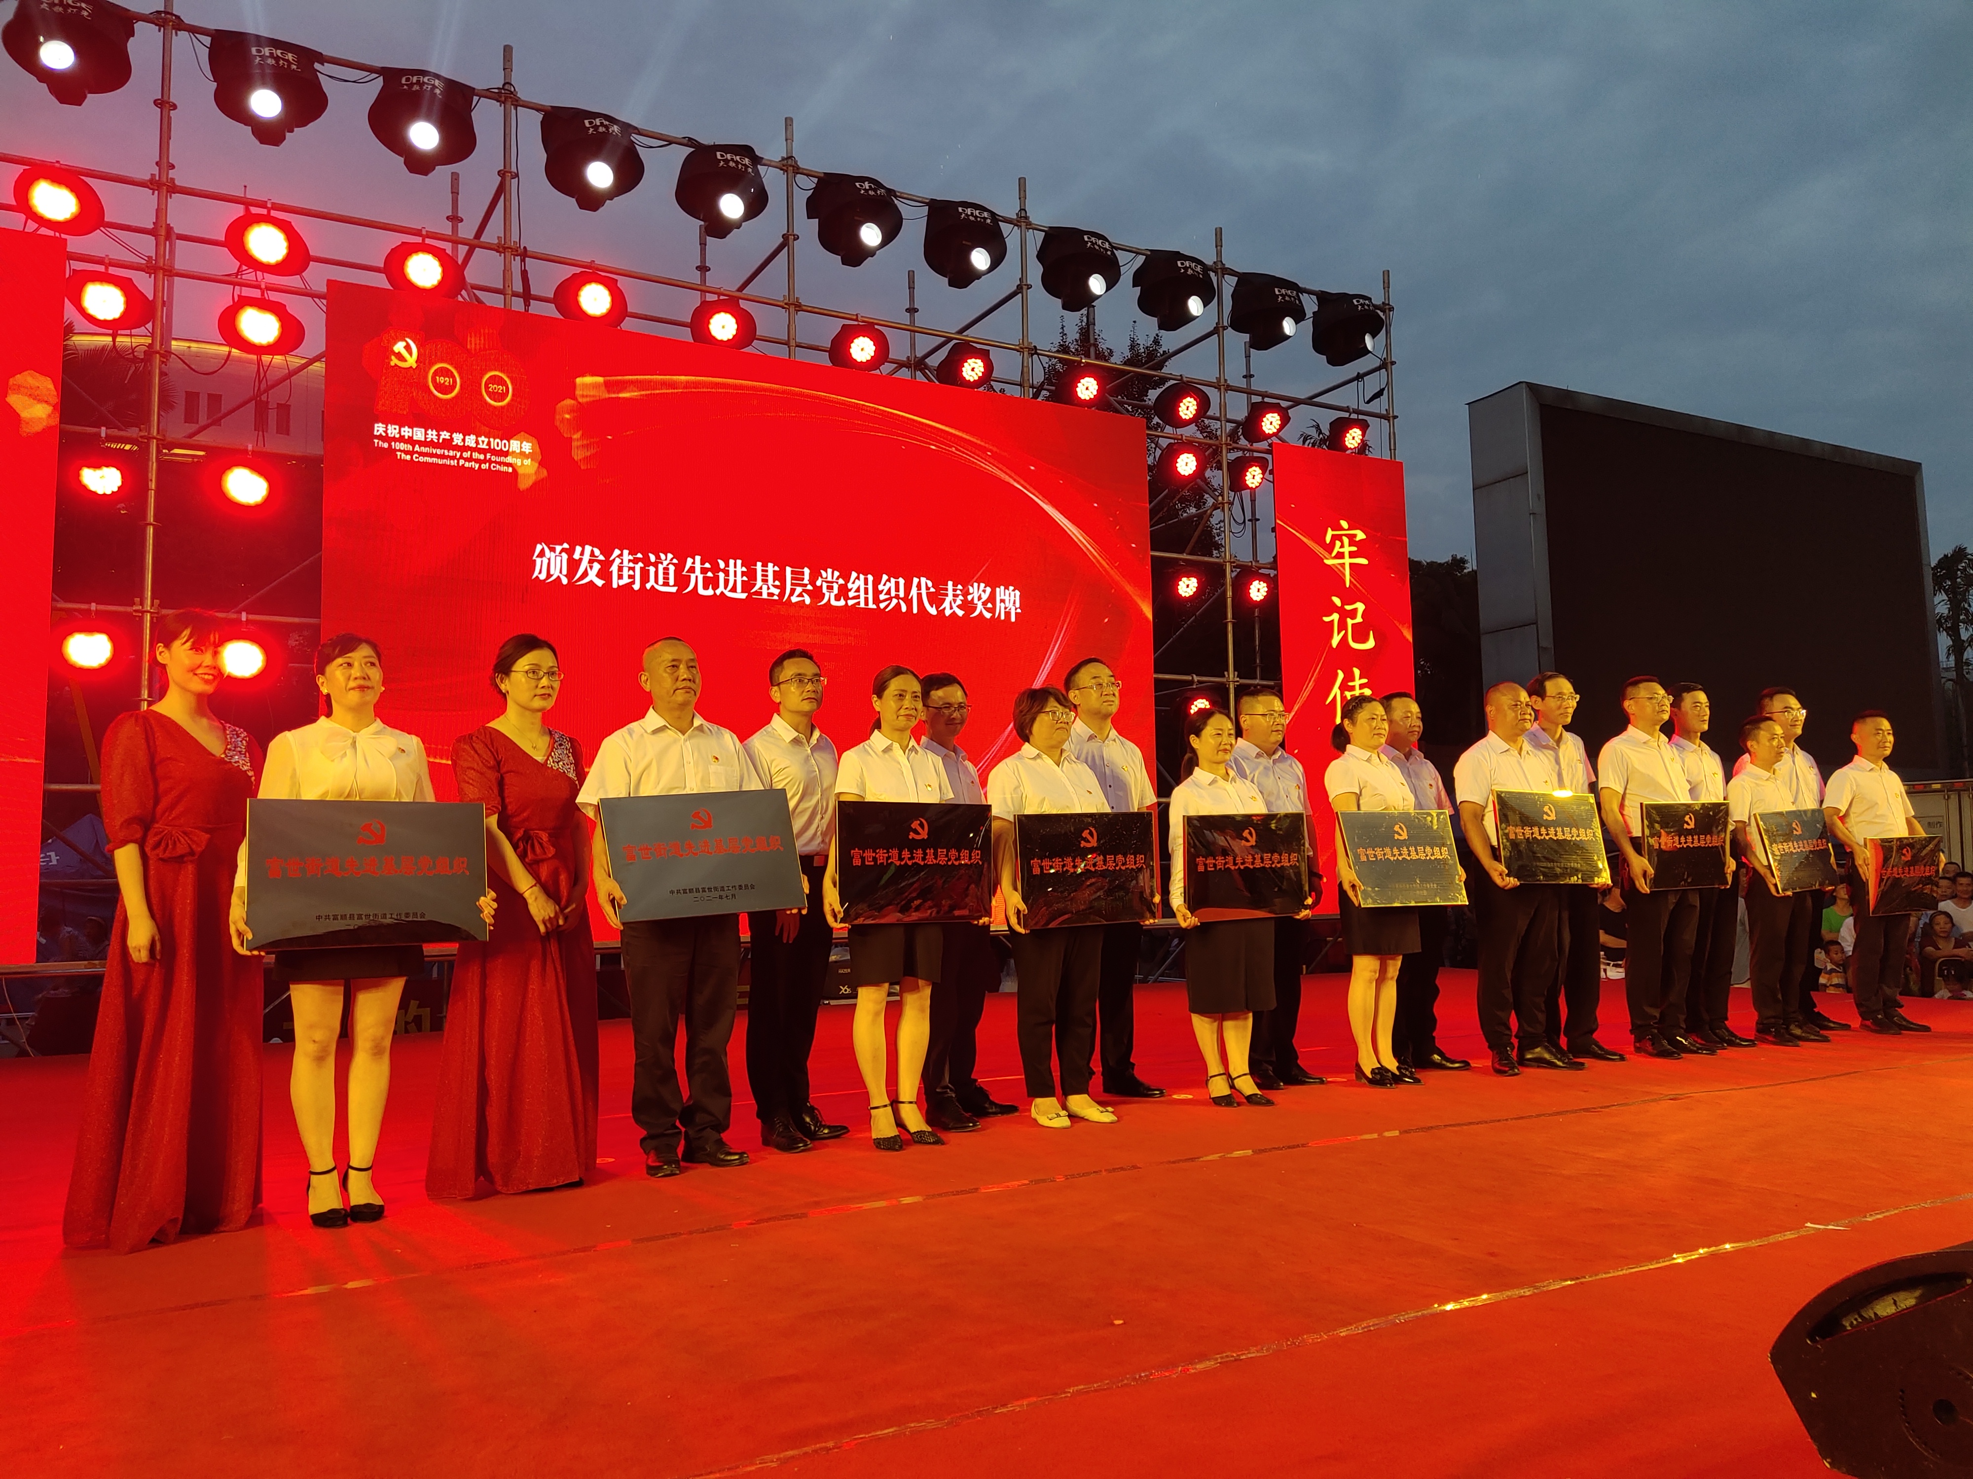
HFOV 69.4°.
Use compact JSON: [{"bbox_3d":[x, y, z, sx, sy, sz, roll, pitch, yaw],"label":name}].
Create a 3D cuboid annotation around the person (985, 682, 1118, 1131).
[{"bbox_3d":[0.261,0.589,5.198,0.480,1.580,0.350,2,-6,-29],"label":"person"}]

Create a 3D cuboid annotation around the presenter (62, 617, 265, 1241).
[{"bbox_3d":[-2.172,0.497,3.750,0.500,1.660,0.430,4,-6,-43],"label":"presenter"}]

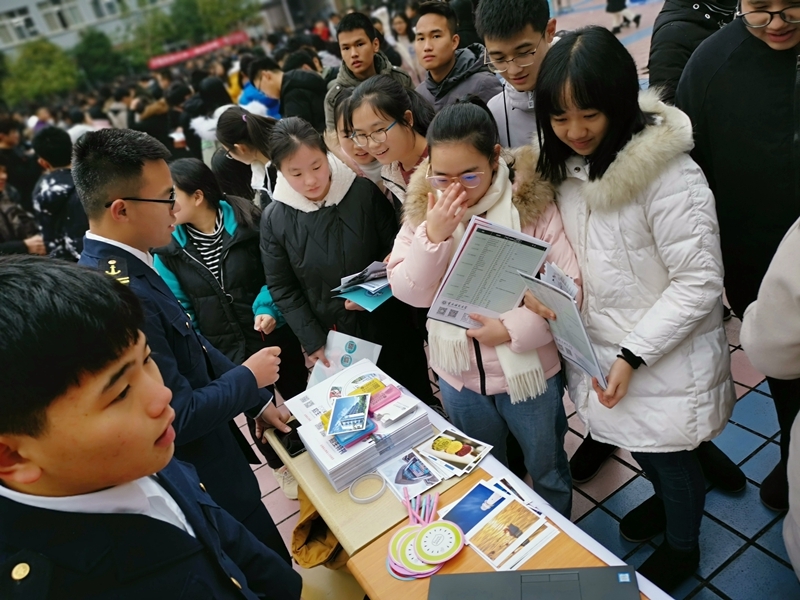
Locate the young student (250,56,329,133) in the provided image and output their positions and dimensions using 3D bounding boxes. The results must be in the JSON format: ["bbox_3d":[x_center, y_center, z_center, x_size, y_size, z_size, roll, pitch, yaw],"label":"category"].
[{"bbox_3d":[-0.376,-0.605,3.597,0.420,1.610,0.500,-14,25,9],"label":"young student"}]

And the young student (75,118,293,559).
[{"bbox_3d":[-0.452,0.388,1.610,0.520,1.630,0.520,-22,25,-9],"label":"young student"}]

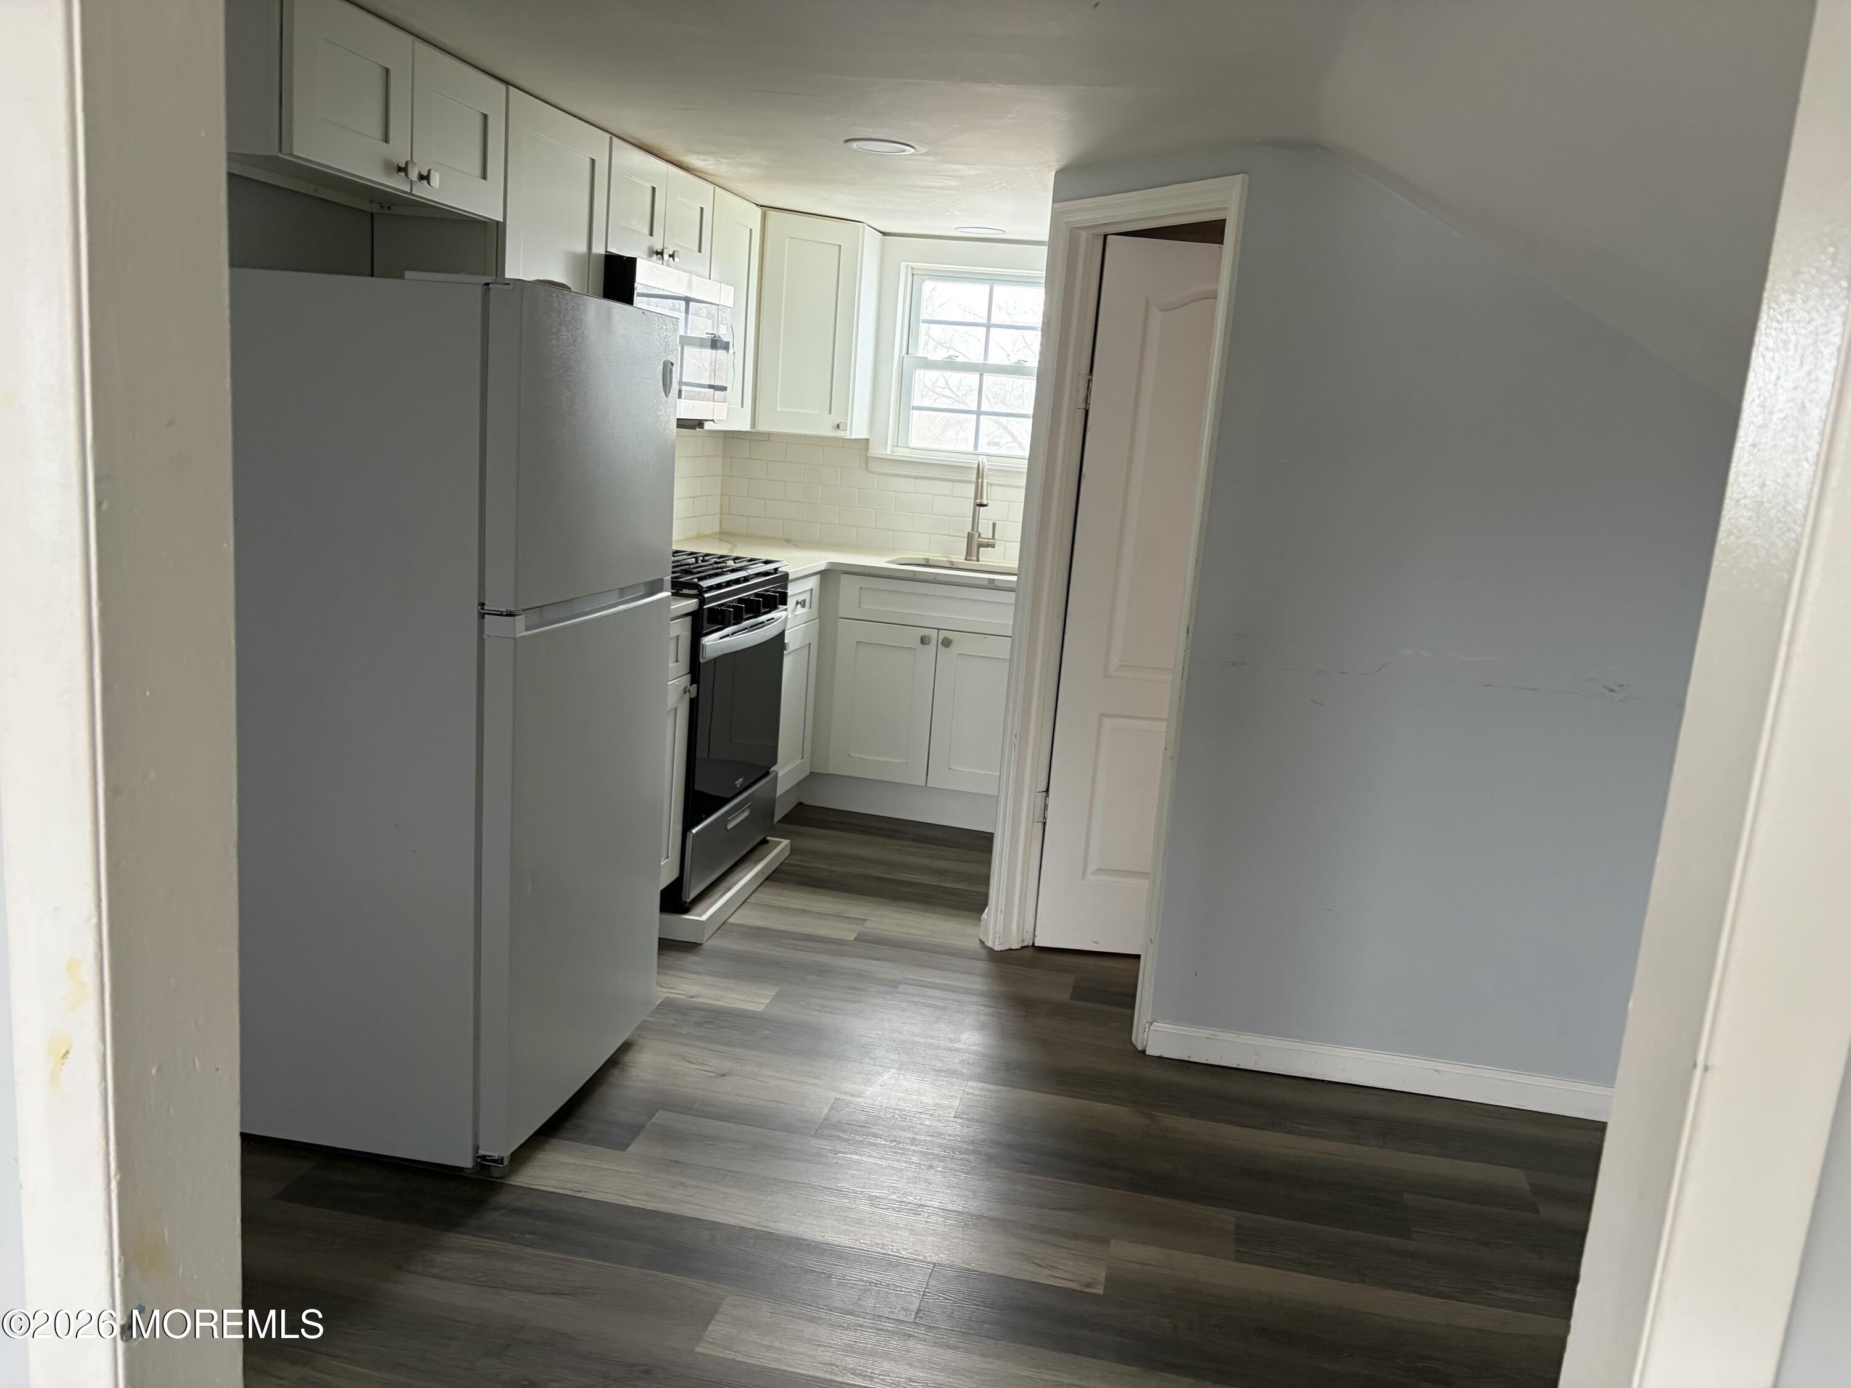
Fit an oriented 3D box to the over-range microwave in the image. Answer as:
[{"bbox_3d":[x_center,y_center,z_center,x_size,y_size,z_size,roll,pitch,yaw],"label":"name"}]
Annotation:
[{"bbox_3d":[-0.903,-1.051,4.156,0.400,0.422,0.762,7,12,11],"label":"over-range microwave"}]

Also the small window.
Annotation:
[{"bbox_3d":[0.219,-1.266,5.394,0.633,0.683,0.090,7,12,11],"label":"small window"}]

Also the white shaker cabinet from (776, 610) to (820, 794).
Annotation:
[{"bbox_3d":[-0.463,0.047,4.837,0.025,0.577,0.442,7,12,11],"label":"white shaker cabinet"}]

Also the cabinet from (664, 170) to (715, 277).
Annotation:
[{"bbox_3d":[-0.870,-1.449,4.290,0.320,0.303,0.381,7,12,11],"label":"cabinet"}]

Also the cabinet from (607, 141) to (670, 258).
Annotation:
[{"bbox_3d":[-0.951,-1.382,3.924,0.320,0.303,0.381,7,12,11],"label":"cabinet"}]

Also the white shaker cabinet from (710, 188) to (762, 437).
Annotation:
[{"bbox_3d":[-0.801,-1.296,4.730,0.320,0.766,0.439,7,12,11],"label":"white shaker cabinet"}]

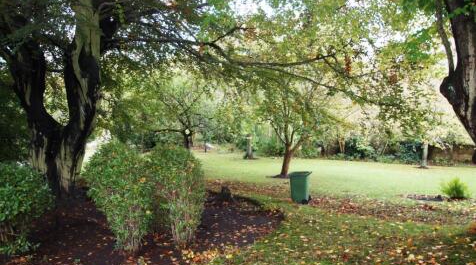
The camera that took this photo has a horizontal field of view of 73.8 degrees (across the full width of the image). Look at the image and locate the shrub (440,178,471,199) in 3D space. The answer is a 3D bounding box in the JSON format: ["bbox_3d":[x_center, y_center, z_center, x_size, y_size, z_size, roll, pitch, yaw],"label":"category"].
[{"bbox_3d":[7.817,2.013,11.400,0.930,0.700,0.900,0,-2,0],"label":"shrub"}]

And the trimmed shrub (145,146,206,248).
[{"bbox_3d":[-1.143,1.134,5.800,1.050,1.820,1.050,0,-2,0],"label":"trimmed shrub"}]

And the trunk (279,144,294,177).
[{"bbox_3d":[2.858,1.674,18.500,0.800,1.950,0.500,0,-2,0],"label":"trunk"}]

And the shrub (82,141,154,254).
[{"bbox_3d":[-2.129,1.104,5.650,1.150,1.880,1.150,0,-2,0],"label":"shrub"}]

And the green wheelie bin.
[{"bbox_3d":[2.098,1.863,10.650,0.680,1.070,0.560,-1,-2,26],"label":"green wheelie bin"}]

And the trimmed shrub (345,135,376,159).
[{"bbox_3d":[13.517,1.545,35.000,3.500,2.700,2.600,0,-2,0],"label":"trimmed shrub"}]

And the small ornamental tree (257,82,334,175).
[{"bbox_3d":[3.354,-0.233,18.500,4.200,5.700,3.900,0,-2,0],"label":"small ornamental tree"}]

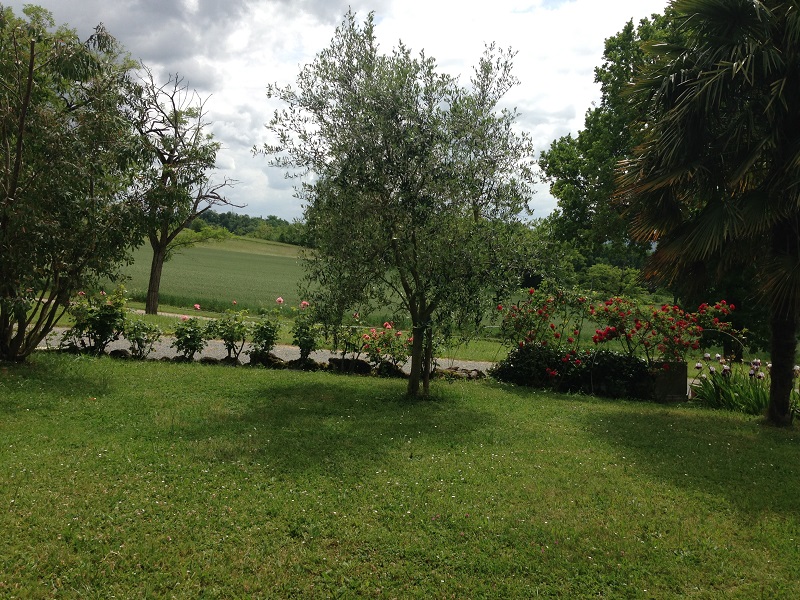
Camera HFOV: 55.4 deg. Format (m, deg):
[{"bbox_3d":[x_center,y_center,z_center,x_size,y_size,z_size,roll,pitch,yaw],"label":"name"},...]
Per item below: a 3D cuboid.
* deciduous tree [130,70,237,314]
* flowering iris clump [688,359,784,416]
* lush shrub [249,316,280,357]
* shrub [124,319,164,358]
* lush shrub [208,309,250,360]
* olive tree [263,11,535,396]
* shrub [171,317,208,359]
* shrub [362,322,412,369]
[{"bbox_3d":[-6.062,-2.948,21.500,2.848,6.720,3.000,-1,3,-16],"label":"deciduous tree"},{"bbox_3d":[3.914,0.994,8.900,0.984,0.621,0.750,1,4,24],"label":"flowering iris clump"},{"bbox_3d":[-2.096,0.566,11.800,0.489,0.604,0.500,-1,3,-10],"label":"lush shrub"},{"bbox_3d":[-4.034,0.599,12.000,0.569,0.595,0.550,-1,4,-19],"label":"shrub"},{"bbox_3d":[-2.637,0.533,11.800,0.636,0.783,0.620,-1,3,-13],"label":"lush shrub"},{"bbox_3d":[-0.013,-1.066,9.200,3.229,4.473,3.000,0,3,0],"label":"olive tree"},{"bbox_3d":[-3.283,0.578,11.900,0.573,0.621,0.550,-1,3,-15],"label":"shrub"},{"bbox_3d":[-0.181,0.661,11.000,0.723,0.647,0.650,0,3,-1],"label":"shrub"}]

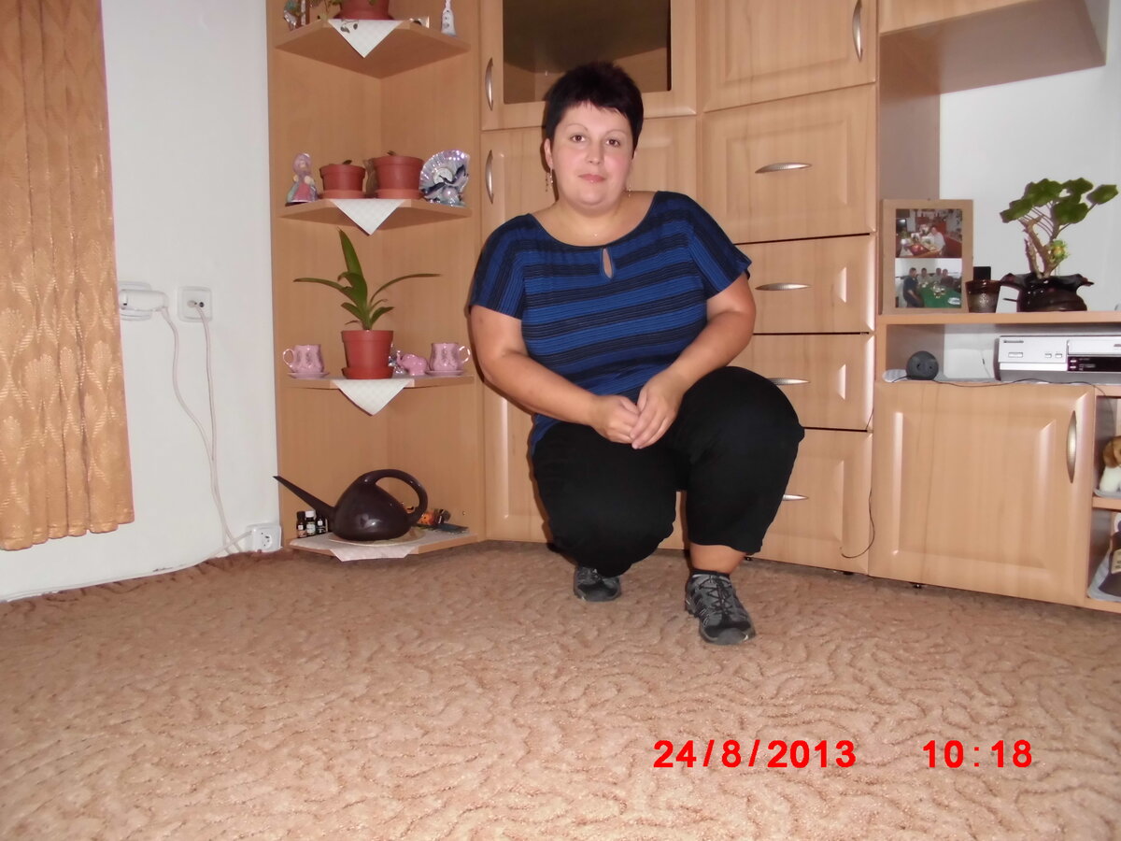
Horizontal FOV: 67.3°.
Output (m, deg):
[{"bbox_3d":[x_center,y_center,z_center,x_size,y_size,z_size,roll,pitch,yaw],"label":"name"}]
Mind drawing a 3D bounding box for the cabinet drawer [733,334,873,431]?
[{"bbox_3d":[0.518,-0.091,1.934,0.405,0.215,0.040,3,6,37],"label":"cabinet drawer"}]

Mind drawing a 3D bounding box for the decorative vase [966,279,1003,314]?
[{"bbox_3d":[0.871,-0.253,1.738,0.066,0.071,0.066,2,5,26],"label":"decorative vase"}]

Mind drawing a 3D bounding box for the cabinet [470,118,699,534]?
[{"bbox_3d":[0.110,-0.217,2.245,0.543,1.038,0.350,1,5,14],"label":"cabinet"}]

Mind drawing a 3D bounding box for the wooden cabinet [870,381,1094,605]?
[{"bbox_3d":[0.839,0.134,1.702,0.397,0.414,0.035,3,6,37],"label":"wooden cabinet"}]

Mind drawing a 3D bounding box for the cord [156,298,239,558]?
[{"bbox_3d":[-0.842,0.026,2.000,0.040,0.600,0.208,3,6,39],"label":"cord"}]

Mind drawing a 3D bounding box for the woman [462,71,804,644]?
[{"bbox_3d":[0.136,-0.151,1.658,0.580,1.040,0.550,-1,5,-6],"label":"woman"}]

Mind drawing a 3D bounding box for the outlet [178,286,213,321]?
[{"bbox_3d":[-0.853,-0.274,1.981,0.022,0.084,0.085,3,6,39],"label":"outlet"}]

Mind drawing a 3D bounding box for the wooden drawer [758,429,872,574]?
[{"bbox_3d":[0.520,0.171,1.951,0.404,0.310,0.035,3,6,37],"label":"wooden drawer"}]

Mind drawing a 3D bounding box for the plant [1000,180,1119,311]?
[{"bbox_3d":[1.006,-0.351,1.702,0.207,0.273,0.200,2,5,30],"label":"plant"}]

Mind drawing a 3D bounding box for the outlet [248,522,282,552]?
[{"bbox_3d":[-0.748,0.300,2.137,0.040,0.078,0.080,3,6,39],"label":"outlet"}]

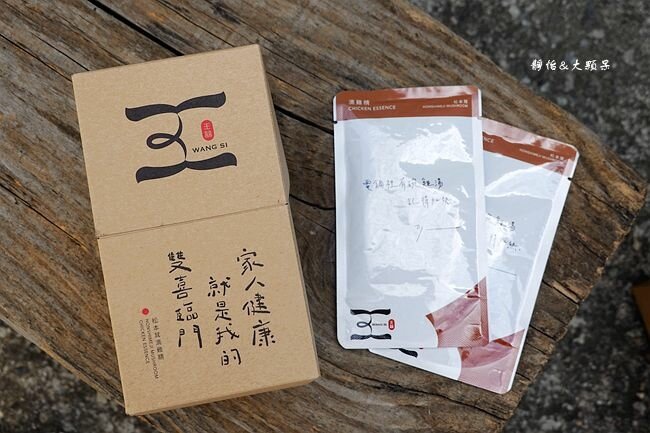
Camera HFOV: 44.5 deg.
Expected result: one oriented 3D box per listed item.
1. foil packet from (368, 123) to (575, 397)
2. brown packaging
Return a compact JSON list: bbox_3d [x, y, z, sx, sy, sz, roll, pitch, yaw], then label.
[{"bbox_3d":[0.099,0.021,0.525,0.098,0.012,0.171,17,84,2],"label":"foil packet"},{"bbox_3d":[-0.076,0.008,0.495,0.111,0.069,0.198,-11,84,-1],"label":"brown packaging"}]

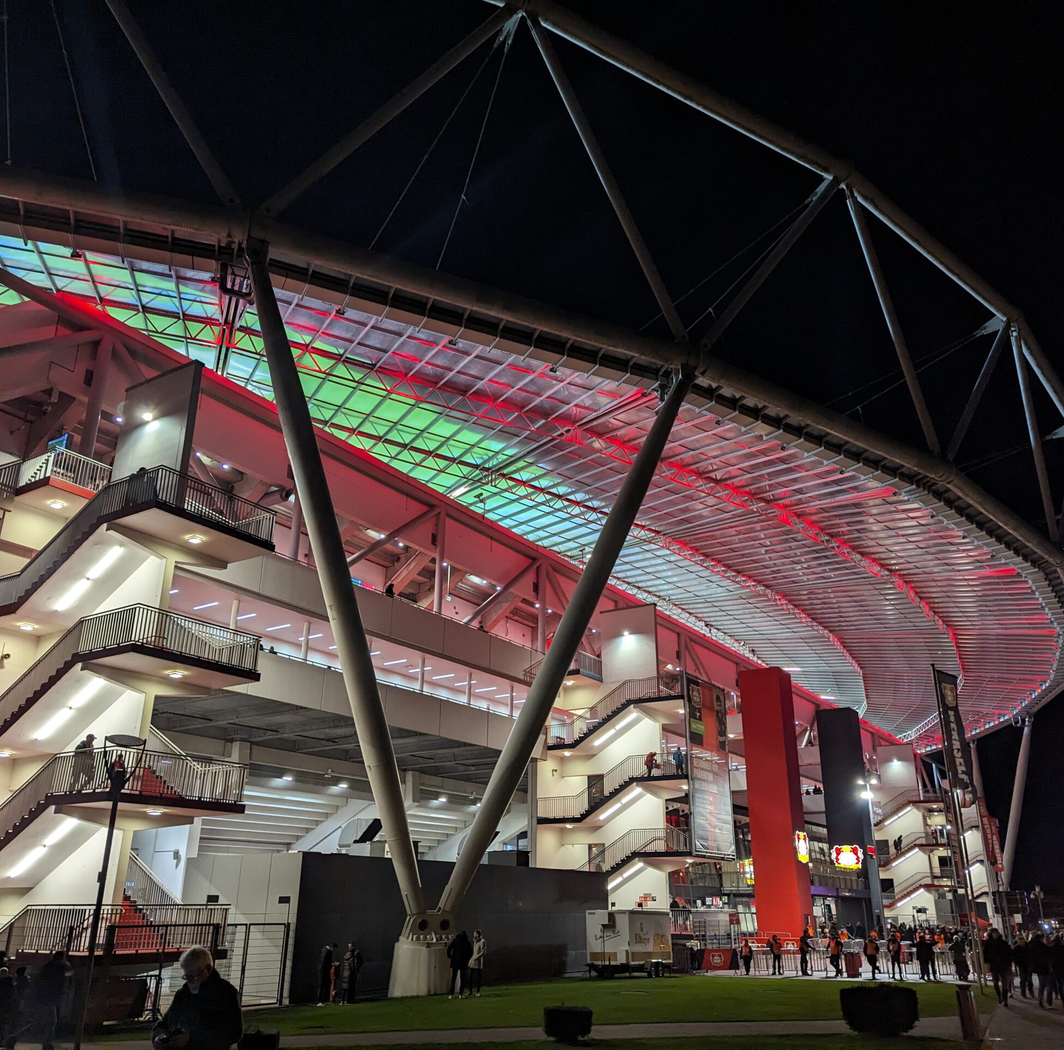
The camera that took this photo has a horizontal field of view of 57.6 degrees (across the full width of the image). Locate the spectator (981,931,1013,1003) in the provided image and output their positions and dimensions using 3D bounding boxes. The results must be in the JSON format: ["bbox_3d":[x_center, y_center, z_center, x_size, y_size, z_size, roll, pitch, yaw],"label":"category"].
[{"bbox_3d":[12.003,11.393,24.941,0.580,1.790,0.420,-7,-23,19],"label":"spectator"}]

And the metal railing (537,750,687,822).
[{"bbox_3d":[5.128,14.658,53.696,8.791,3.083,3.688,-11,-24,27],"label":"metal railing"}]

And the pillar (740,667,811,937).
[{"bbox_3d":[16.357,18.812,64.704,2.785,18.000,2.785,-12,-25,29],"label":"pillar"}]

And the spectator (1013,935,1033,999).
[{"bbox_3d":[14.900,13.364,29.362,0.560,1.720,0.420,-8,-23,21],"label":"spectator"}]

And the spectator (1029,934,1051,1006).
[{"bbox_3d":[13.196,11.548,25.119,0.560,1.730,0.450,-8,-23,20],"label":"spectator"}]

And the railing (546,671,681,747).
[{"bbox_3d":[5.351,10.880,55.067,8.348,3.334,3.688,-11,-24,27],"label":"railing"}]

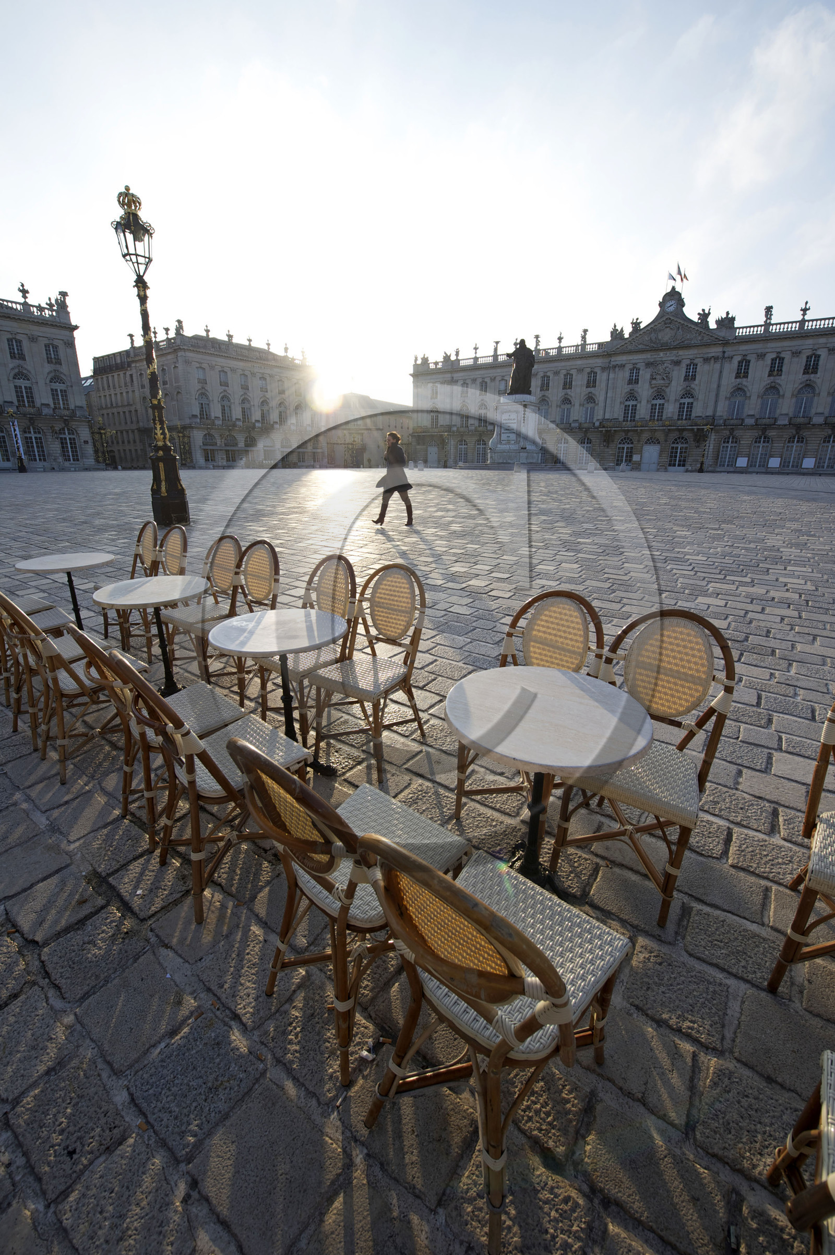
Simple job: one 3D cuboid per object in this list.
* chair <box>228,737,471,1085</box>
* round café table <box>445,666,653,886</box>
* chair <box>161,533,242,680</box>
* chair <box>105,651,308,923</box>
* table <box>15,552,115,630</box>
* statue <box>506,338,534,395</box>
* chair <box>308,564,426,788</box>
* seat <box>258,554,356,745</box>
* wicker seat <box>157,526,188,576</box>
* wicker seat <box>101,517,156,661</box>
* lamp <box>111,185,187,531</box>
[{"bbox_3d":[-0.174,0.618,1.312,0.445,0.940,0.530,16,26,38],"label":"chair"},{"bbox_3d":[0.391,0.563,1.606,0.605,0.675,0.605,0,19,0],"label":"round café table"},{"bbox_3d":[-1.391,-0.139,3.259,0.412,0.897,0.498,12,23,31],"label":"chair"},{"bbox_3d":[-0.671,0.434,1.642,0.412,0.897,0.498,18,26,41],"label":"chair"},{"bbox_3d":[-2.882,-0.202,4.108,0.680,0.720,0.680,16,25,37],"label":"table"},{"bbox_3d":[8.475,-21.583,40.355,1.750,4.204,1.400,14,23,34],"label":"statue"},{"bbox_3d":[-0.211,0.179,2.359,0.412,0.897,0.498,11,22,29],"label":"chair"},{"bbox_3d":[-0.562,0.101,2.580,0.412,0.897,0.498,15,24,36],"label":"seat"},{"bbox_3d":[-2.086,-0.283,3.933,0.460,0.970,0.530,16,25,37],"label":"wicker seat"},{"bbox_3d":[-2.431,-0.371,4.178,0.460,0.970,0.530,16,25,37],"label":"wicker seat"},{"bbox_3d":[-5.787,-5.587,10.608,0.740,6.479,0.740,14,23,34],"label":"lamp"}]

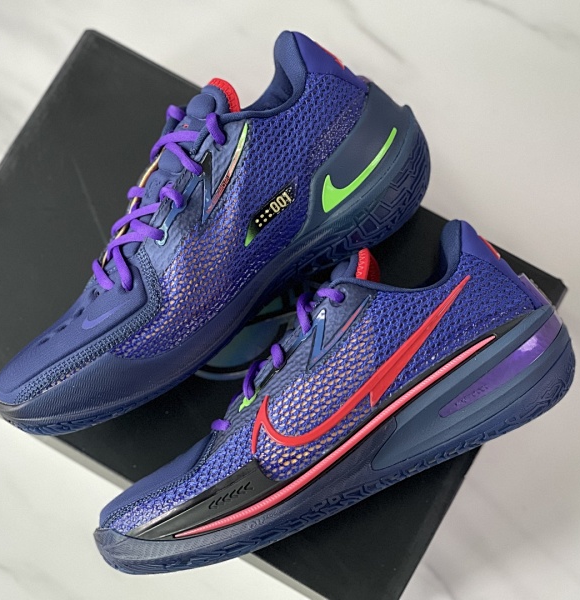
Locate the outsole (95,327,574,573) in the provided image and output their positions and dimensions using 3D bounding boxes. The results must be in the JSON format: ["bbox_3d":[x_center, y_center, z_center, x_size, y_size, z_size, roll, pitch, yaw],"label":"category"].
[{"bbox_3d":[0.032,0.095,0.871,0.298,0.107,0.046,-22,75,-7],"label":"outsole"}]

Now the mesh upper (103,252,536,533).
[{"bbox_3d":[0.015,0.056,0.882,0.285,0.098,0.085,-22,75,-7],"label":"mesh upper"}]

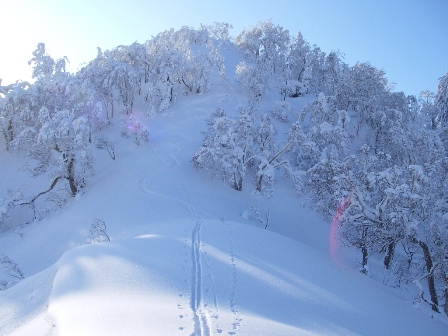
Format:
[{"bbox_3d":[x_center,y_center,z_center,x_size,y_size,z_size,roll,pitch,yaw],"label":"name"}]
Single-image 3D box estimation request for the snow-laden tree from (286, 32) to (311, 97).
[{"bbox_3d":[8.029,-11.154,53.000,2.700,6.900,2.700,0,-4,0],"label":"snow-laden tree"}]

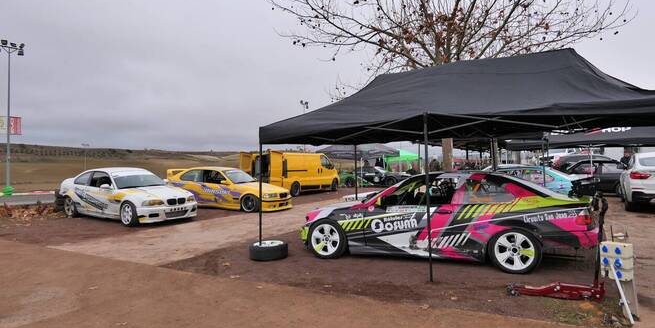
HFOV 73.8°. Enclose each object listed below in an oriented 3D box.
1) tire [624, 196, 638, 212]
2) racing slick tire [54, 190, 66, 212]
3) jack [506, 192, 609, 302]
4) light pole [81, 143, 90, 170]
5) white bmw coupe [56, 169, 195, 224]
[{"bbox_3d":[9.041,1.075,12.954,0.290,0.720,0.720,0,0,31],"label":"tire"},{"bbox_3d":[-8.415,1.167,14.004,0.630,0.670,0.600,0,0,0],"label":"racing slick tire"},{"bbox_3d":[2.554,0.910,4.983,1.000,1.160,0.360,0,0,12],"label":"jack"},{"bbox_3d":[-52.681,-0.471,95.000,1.750,8.200,0.700,0,0,0],"label":"light pole"},{"bbox_3d":[-5.559,0.816,12.015,4.510,1.370,1.800,0,0,34],"label":"white bmw coupe"}]

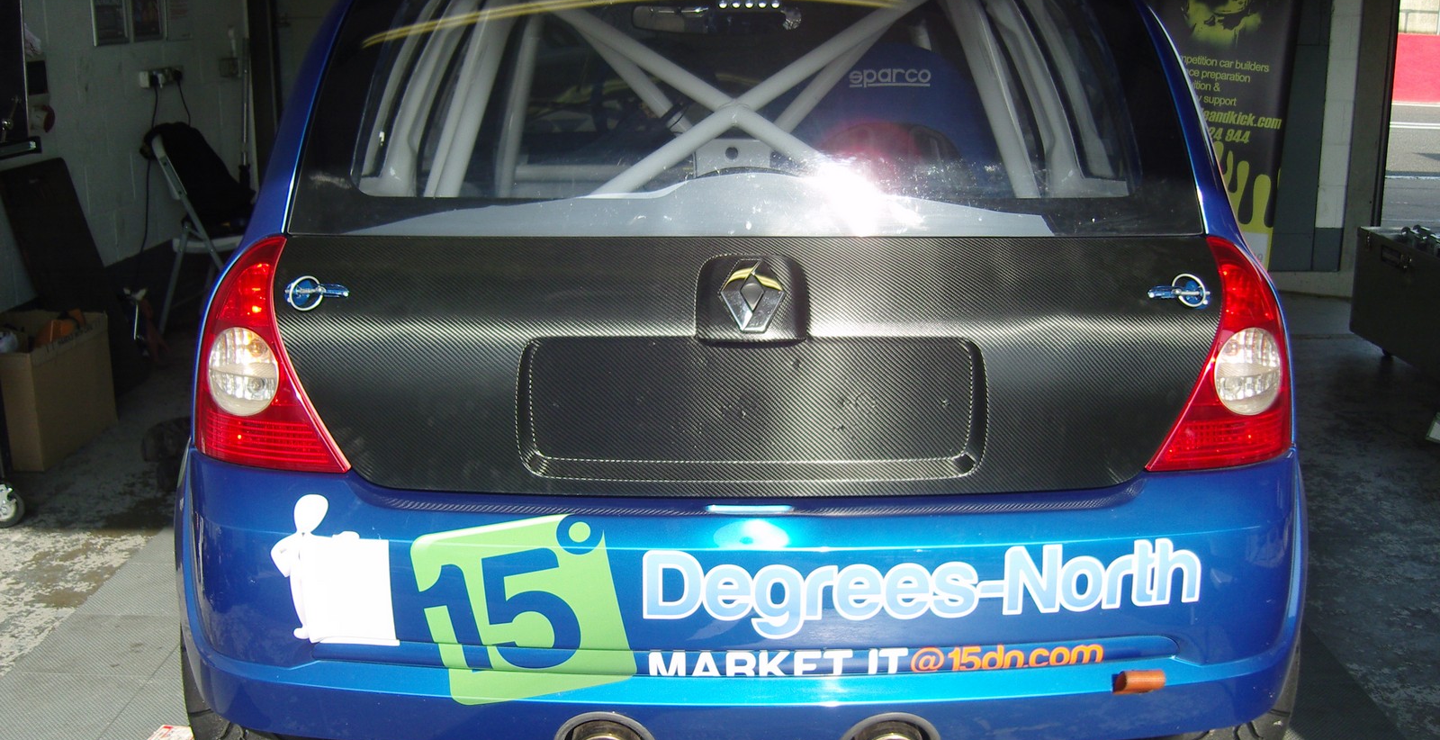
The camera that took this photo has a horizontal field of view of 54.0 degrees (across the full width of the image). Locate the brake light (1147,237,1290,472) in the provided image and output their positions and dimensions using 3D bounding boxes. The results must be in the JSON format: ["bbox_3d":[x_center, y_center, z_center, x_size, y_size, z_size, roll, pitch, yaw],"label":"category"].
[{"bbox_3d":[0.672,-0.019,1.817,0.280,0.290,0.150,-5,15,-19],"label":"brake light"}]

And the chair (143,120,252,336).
[{"bbox_3d":[-2.110,-0.582,5.863,0.480,0.840,0.460,-2,14,-10],"label":"chair"}]

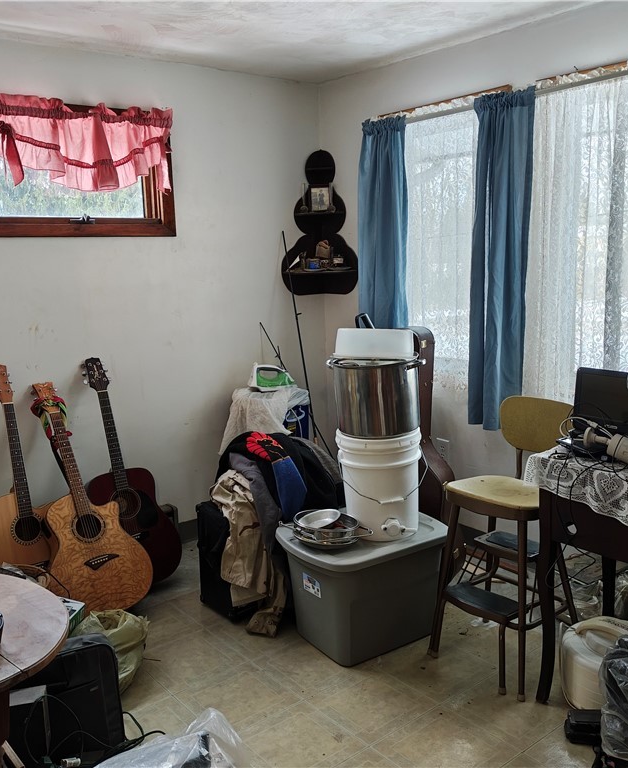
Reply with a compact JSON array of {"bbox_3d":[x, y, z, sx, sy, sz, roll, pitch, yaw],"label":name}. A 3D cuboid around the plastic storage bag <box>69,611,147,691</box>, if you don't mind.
[{"bbox_3d":[-0.675,0.904,2.482,0.270,0.240,0.260,-4,11,-17],"label":"plastic storage bag"}]

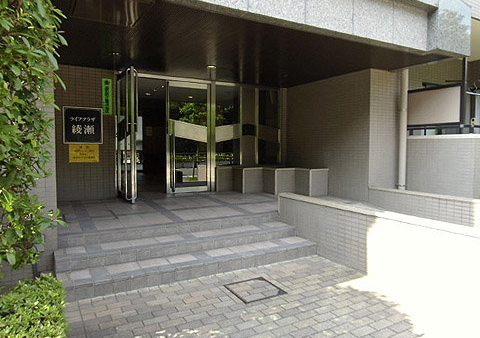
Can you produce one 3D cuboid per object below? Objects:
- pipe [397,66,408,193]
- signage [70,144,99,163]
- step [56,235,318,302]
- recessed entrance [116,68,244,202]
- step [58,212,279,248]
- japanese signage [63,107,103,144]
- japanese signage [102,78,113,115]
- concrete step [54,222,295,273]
[{"bbox_3d":[2.830,-0.682,5.750,0.114,2.120,0.114,-1,3,-29],"label":"pipe"},{"bbox_3d":[-2.574,-0.253,5.519,0.453,0.300,0.020,-1,3,-29],"label":"signage"},{"bbox_3d":[-0.385,1.046,3.689,2.879,0.148,0.407,-1,3,-29],"label":"step"},{"bbox_3d":[-0.927,-0.602,6.119,2.512,2.168,0.630,-1,3,-29],"label":"recessed entrance"},{"bbox_3d":[-0.782,0.739,4.396,2.879,0.136,0.360,-1,3,-29],"label":"step"},{"bbox_3d":[-2.571,-0.708,5.484,0.594,0.597,0.040,-1,3,-29],"label":"japanese signage"},{"bbox_3d":[-2.244,-1.218,5.648,0.156,0.611,0.020,-1,3,-29],"label":"japanese signage"},{"bbox_3d":[-0.589,0.889,4.053,2.879,0.125,0.441,-1,3,-29],"label":"concrete step"}]

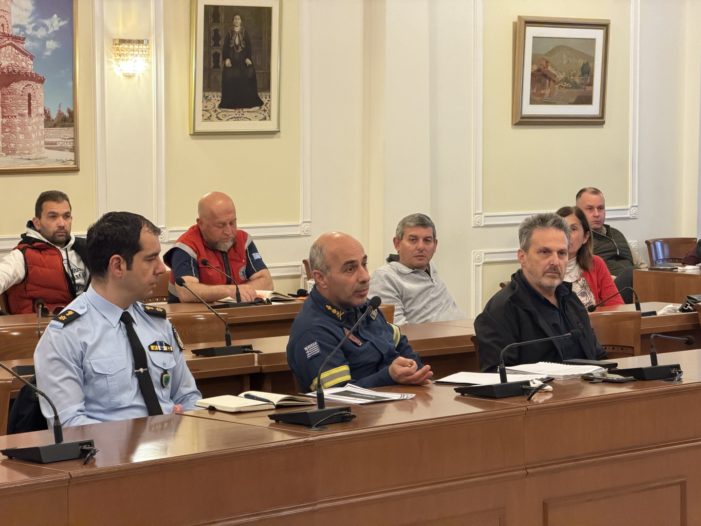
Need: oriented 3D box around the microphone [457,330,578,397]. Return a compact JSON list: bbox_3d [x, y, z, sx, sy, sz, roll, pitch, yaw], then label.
[{"bbox_3d":[0.526,0.292,6.152,0.377,0.185,0.170,-4,6,-40],"label":"microphone"}]

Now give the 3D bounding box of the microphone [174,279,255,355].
[{"bbox_3d":[-0.498,0.182,7.090,0.150,0.245,0.311,-4,6,-40],"label":"microphone"}]

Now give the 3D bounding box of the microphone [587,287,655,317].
[{"bbox_3d":[1.093,0.154,8.288,0.150,0.116,0.311,-4,6,-40],"label":"microphone"}]

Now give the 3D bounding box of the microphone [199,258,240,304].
[{"bbox_3d":[-0.538,0.085,8.567,0.150,0.186,0.287,-4,6,-40],"label":"microphone"}]

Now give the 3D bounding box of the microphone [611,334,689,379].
[{"bbox_3d":[0.968,0.285,6.543,0.211,0.130,0.368,3,6,30],"label":"microphone"}]

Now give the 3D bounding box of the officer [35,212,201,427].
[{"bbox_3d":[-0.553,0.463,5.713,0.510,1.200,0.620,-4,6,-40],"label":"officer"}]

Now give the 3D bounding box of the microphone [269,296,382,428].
[{"bbox_3d":[-0.053,0.266,5.597,0.182,0.332,0.303,5,7,45],"label":"microphone"}]

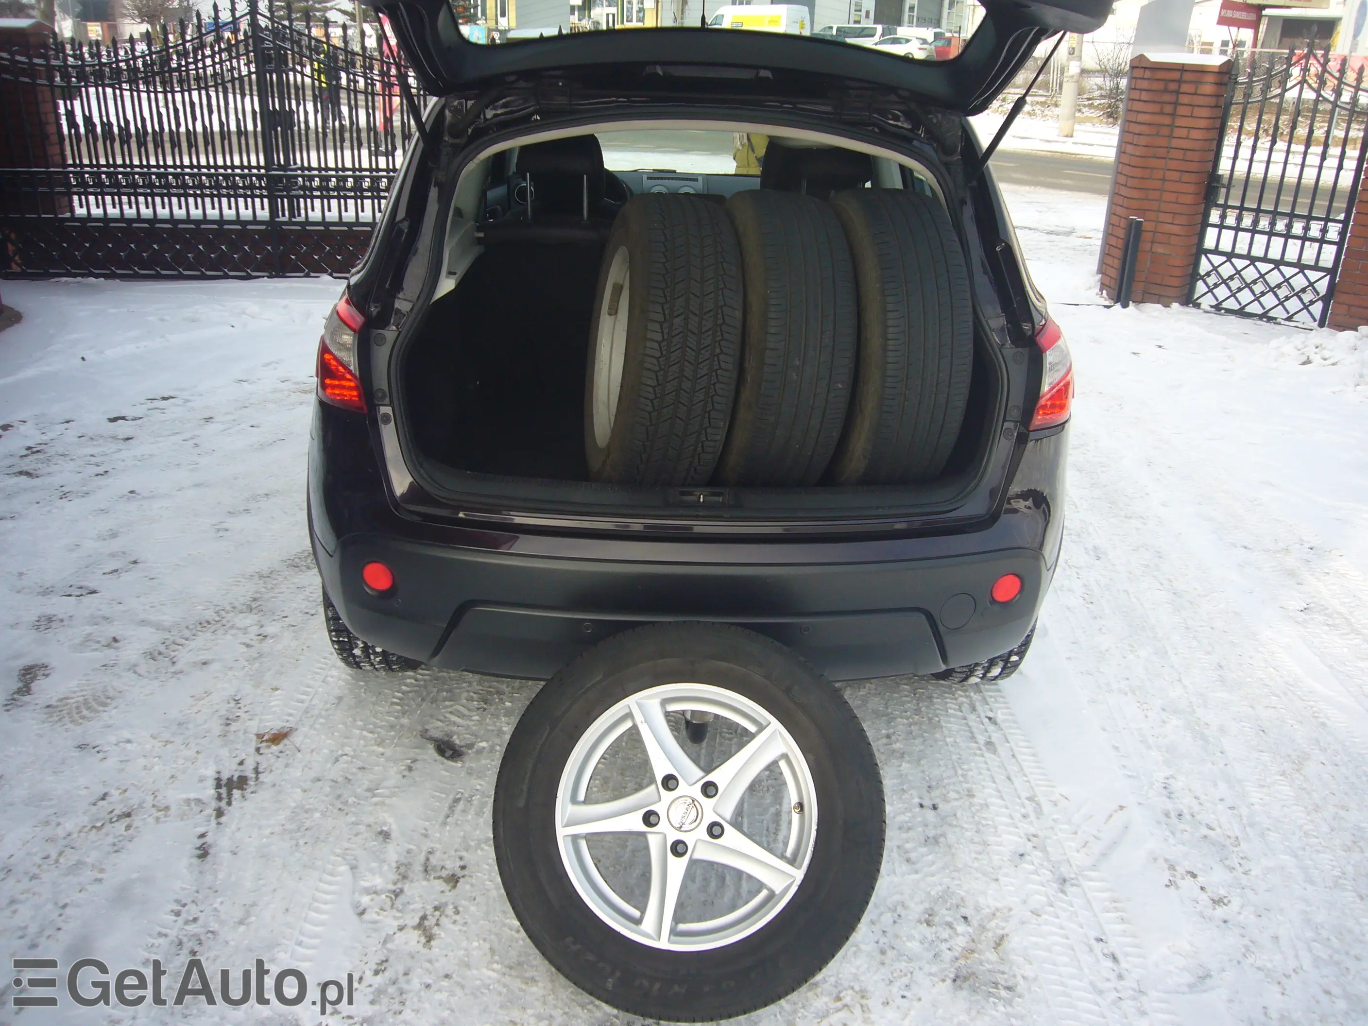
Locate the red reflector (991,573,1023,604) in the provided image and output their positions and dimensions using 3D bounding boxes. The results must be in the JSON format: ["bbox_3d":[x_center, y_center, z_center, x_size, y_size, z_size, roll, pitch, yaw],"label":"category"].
[{"bbox_3d":[0.634,0.146,2.185,0.061,0.061,0.016,-4,25,-13],"label":"red reflector"}]

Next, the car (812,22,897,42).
[{"bbox_3d":[10.072,-28.015,66.000,4.900,1.950,1.920,17,27,33],"label":"car"}]

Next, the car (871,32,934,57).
[{"bbox_3d":[11.672,-25.672,61.500,4.250,1.470,1.780,15,26,30],"label":"car"}]

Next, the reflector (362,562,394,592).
[{"bbox_3d":[-0.599,0.123,2.175,0.061,0.061,0.016,6,25,11],"label":"reflector"}]

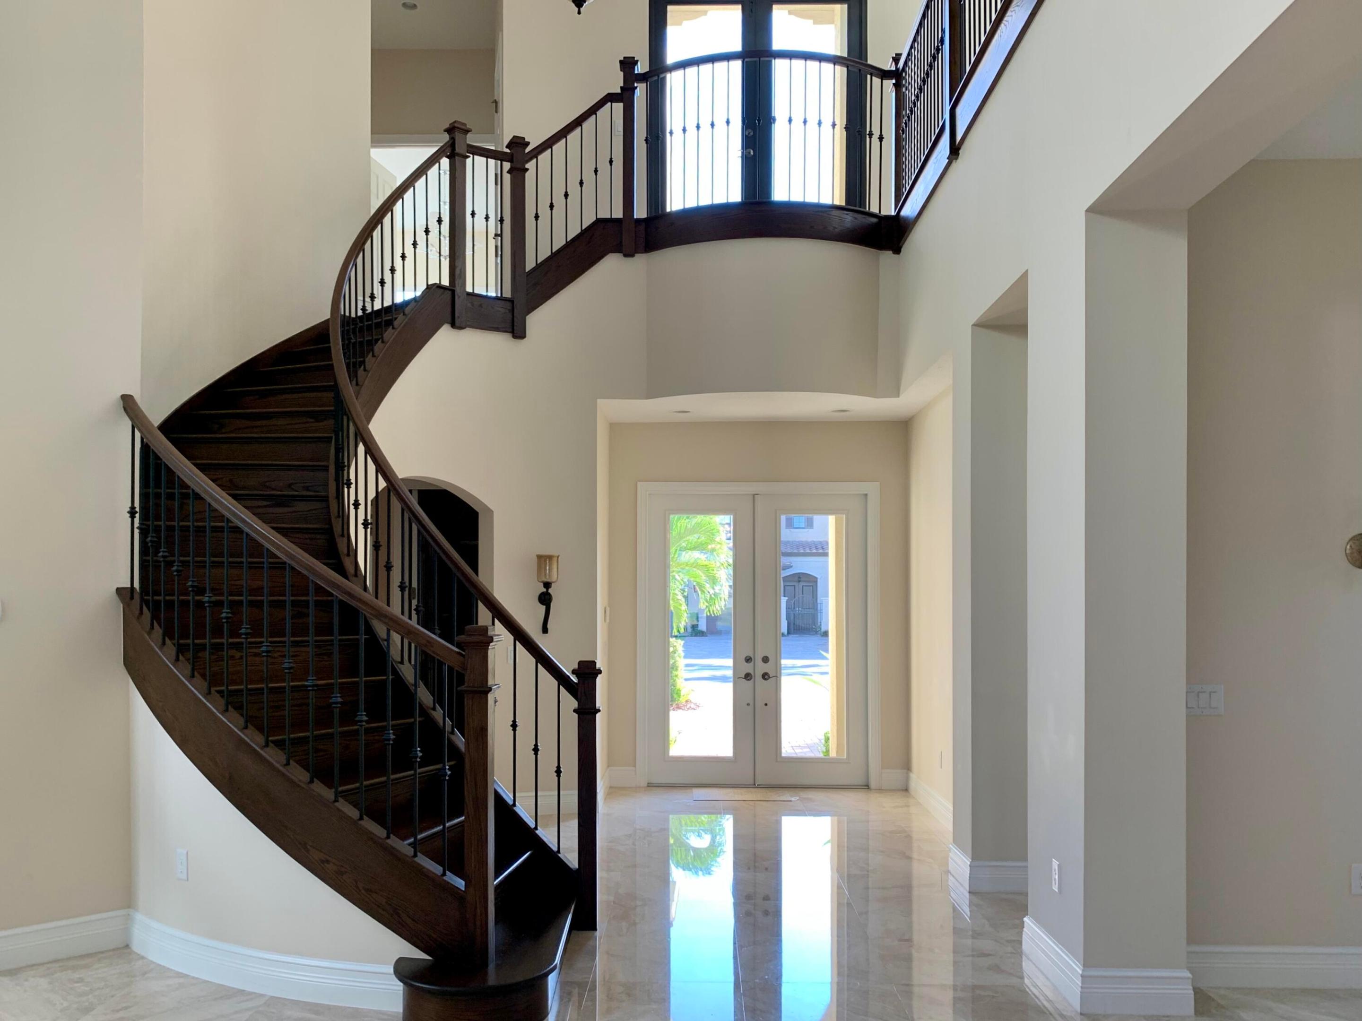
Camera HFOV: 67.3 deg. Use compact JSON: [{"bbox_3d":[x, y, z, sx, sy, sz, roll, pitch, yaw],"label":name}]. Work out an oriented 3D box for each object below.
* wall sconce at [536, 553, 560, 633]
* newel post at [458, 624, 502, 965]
[{"bbox_3d":[-0.950,0.591,7.280,0.170,0.570,0.160,0,-3,0],"label":"wall sconce"},{"bbox_3d":[-0.757,1.071,3.850,0.140,1.280,0.140,0,-3,0],"label":"newel post"}]

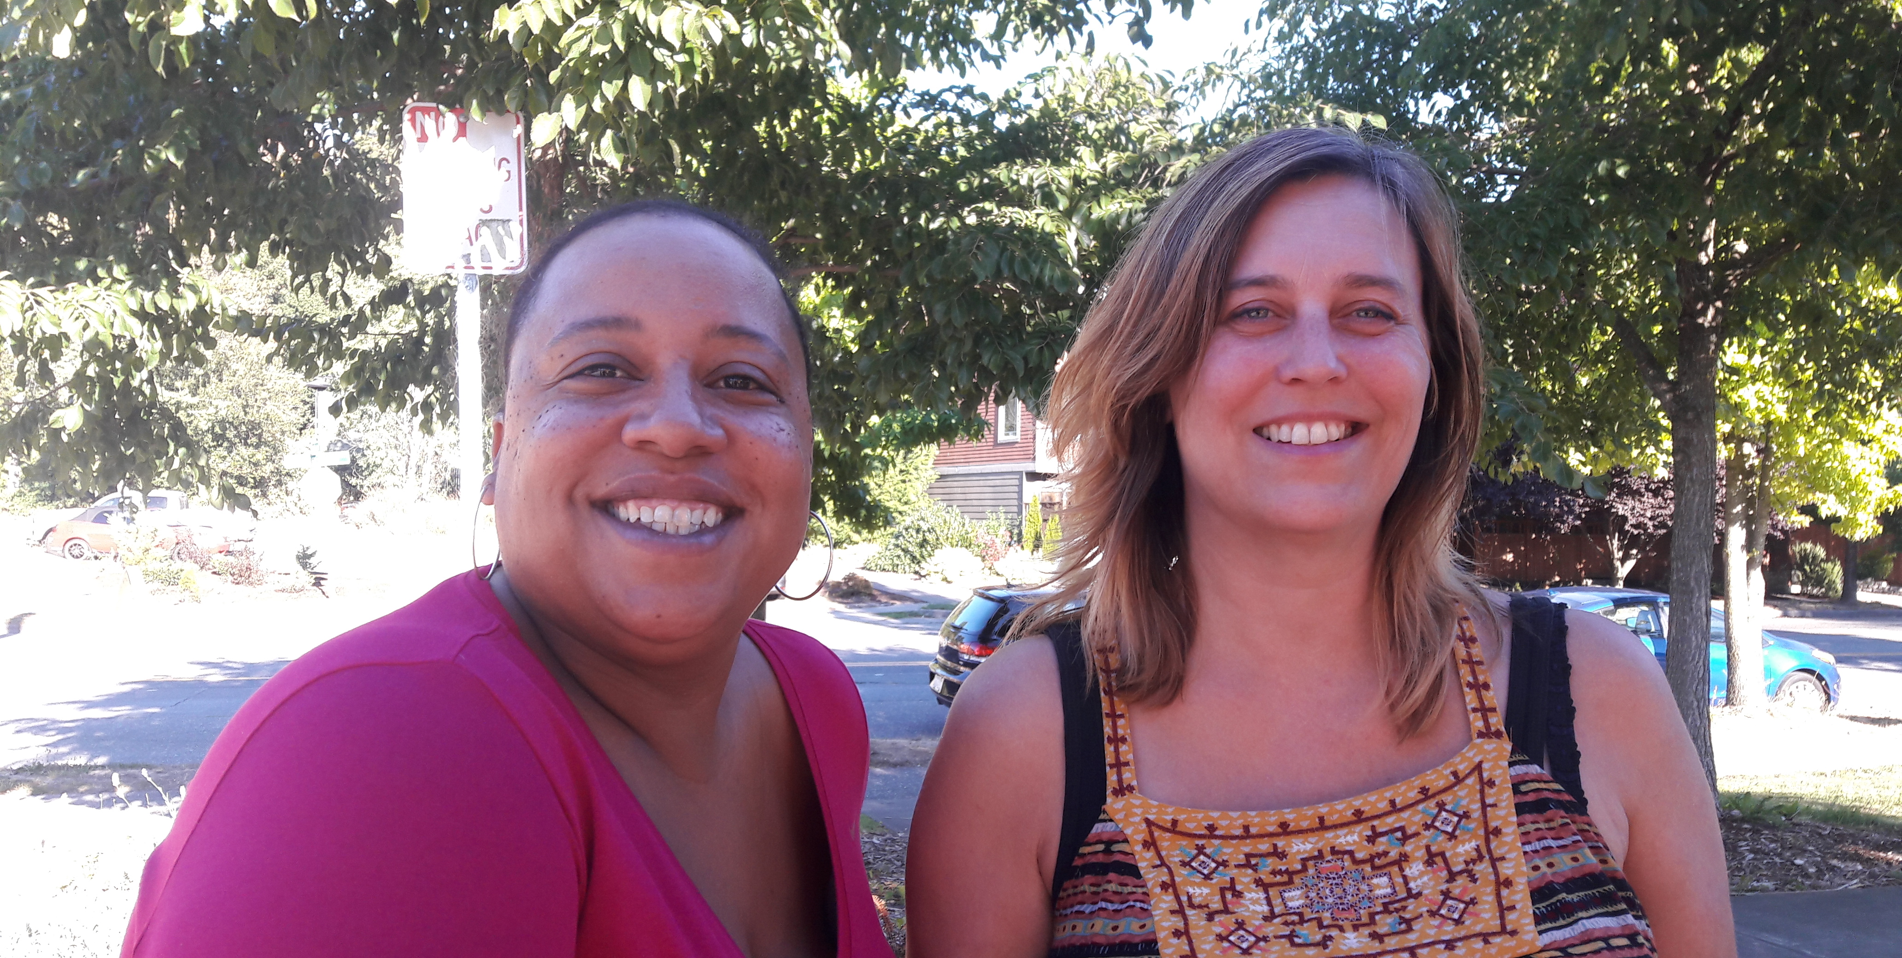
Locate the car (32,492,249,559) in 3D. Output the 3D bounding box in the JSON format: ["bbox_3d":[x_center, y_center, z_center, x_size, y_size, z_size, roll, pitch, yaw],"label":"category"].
[{"bbox_3d":[-21.200,1.410,40.400,4.600,1.450,1.790,0,0,-5],"label":"car"}]

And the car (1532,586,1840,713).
[{"bbox_3d":[8.220,2.020,17.850,4.100,1.500,1.720,0,0,-8],"label":"car"}]

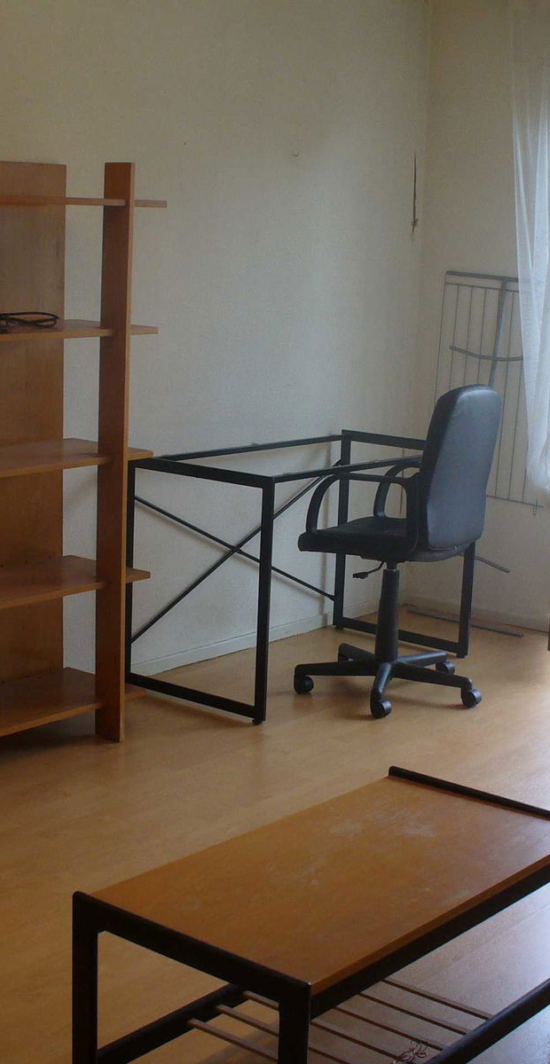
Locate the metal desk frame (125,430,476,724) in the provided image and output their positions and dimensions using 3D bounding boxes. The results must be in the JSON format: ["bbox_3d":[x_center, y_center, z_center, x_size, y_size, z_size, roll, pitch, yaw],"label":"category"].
[{"bbox_3d":[0.114,0.106,5.064,0.590,0.740,1.070,10,14,39],"label":"metal desk frame"}]

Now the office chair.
[{"bbox_3d":[0.412,0.025,4.838,0.620,1.000,0.610,8,12,31],"label":"office chair"}]

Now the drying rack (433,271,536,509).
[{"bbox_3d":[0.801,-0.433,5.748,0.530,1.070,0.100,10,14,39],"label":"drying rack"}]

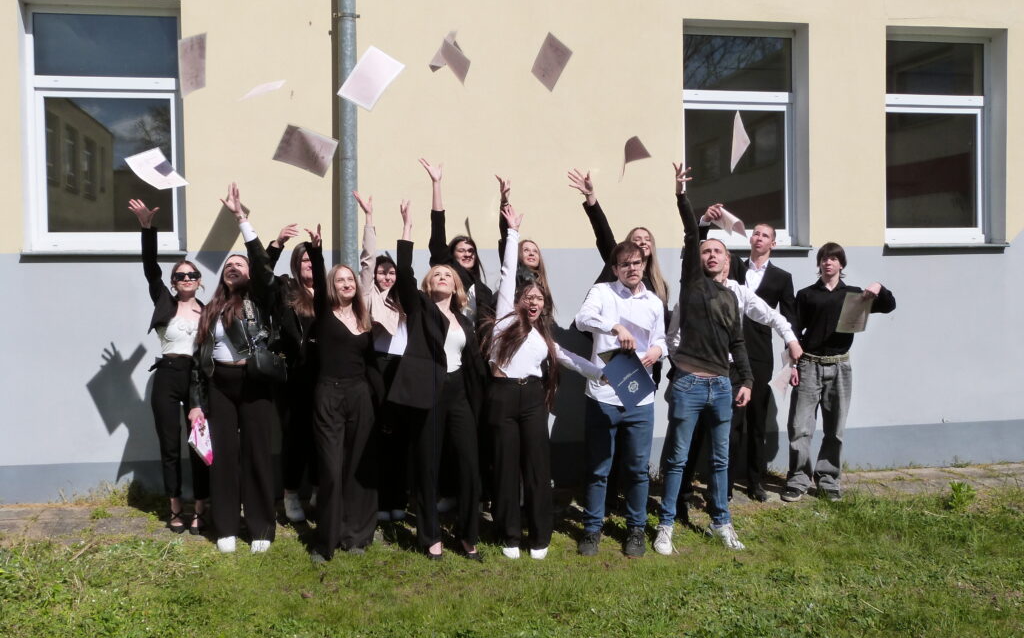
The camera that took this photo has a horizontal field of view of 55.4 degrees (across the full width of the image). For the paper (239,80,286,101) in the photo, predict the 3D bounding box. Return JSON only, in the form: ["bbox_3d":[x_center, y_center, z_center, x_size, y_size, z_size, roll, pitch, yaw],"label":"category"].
[{"bbox_3d":[-1.342,-1.229,5.250,0.280,0.050,0.210,-18,21,-3],"label":"paper"}]

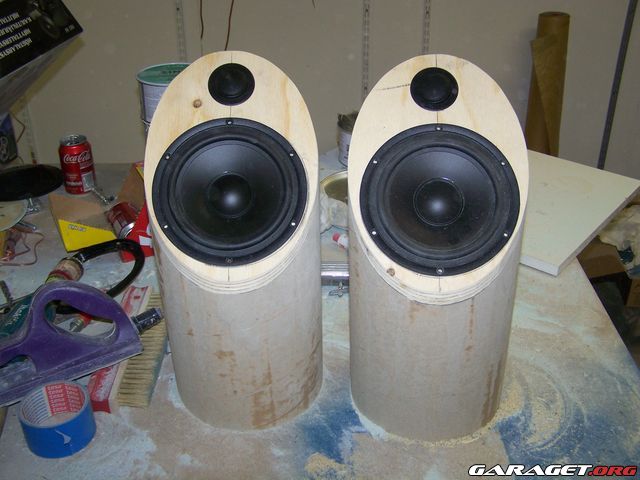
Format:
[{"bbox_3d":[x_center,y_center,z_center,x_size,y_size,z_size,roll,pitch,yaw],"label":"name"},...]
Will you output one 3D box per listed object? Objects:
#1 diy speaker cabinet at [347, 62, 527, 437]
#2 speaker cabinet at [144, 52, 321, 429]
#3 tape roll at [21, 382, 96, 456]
[{"bbox_3d":[0.136,0.017,0.846,0.203,0.425,0.203,1,30,4],"label":"diy speaker cabinet"},{"bbox_3d":[-0.101,0.006,0.873,0.203,0.427,0.203,-2,30,-1],"label":"speaker cabinet"},{"bbox_3d":[-0.327,0.225,0.880,0.085,0.050,0.085,-1,30,1],"label":"tape roll"}]

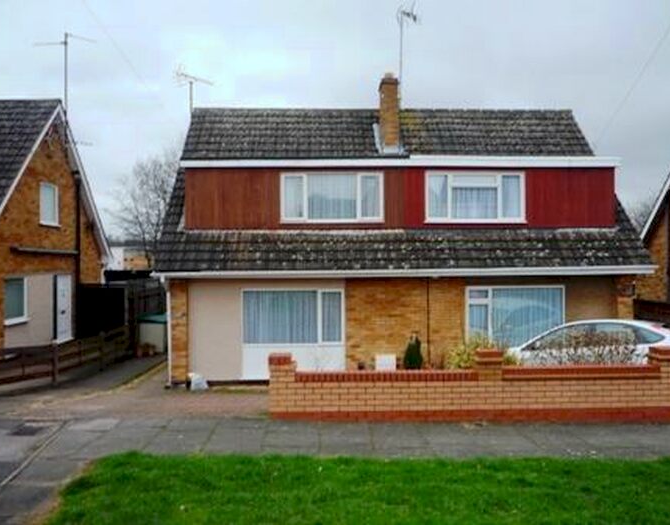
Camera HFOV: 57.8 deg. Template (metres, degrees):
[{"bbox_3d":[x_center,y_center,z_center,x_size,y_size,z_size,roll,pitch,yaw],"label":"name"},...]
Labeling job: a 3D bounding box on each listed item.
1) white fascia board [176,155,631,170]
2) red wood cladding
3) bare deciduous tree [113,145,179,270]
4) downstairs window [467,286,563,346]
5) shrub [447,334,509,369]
[{"bbox_3d":[1.557,-2.273,13.788,10.050,0.240,0.080,-1,0,-2],"label":"white fascia board"},{"bbox_3d":[1.562,-1.470,13.938,9.900,1.430,0.100,-1,0,-2],"label":"red wood cladding"},{"bbox_3d":[-8.867,-1.386,29.000,4.800,8.600,4.800,-1,0,-2],"label":"bare deciduous tree"},{"bbox_3d":[4.045,1.244,13.597,2.180,1.370,0.100,-1,0,-2],"label":"downstairs window"},{"bbox_3d":[2.197,1.575,9.100,1.100,1.150,0.900,-1,0,-2],"label":"shrub"}]

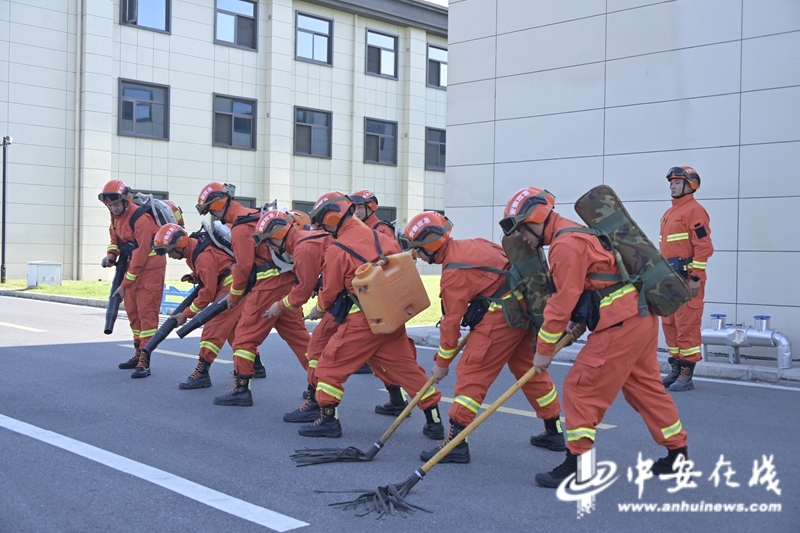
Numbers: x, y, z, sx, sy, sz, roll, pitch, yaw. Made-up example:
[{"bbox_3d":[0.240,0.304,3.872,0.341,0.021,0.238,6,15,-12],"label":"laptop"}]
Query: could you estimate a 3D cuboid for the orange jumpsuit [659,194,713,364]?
[{"bbox_3d":[2.353,0.093,7.520,0.290,1.370,0.500,0,1,-40],"label":"orange jumpsuit"}]

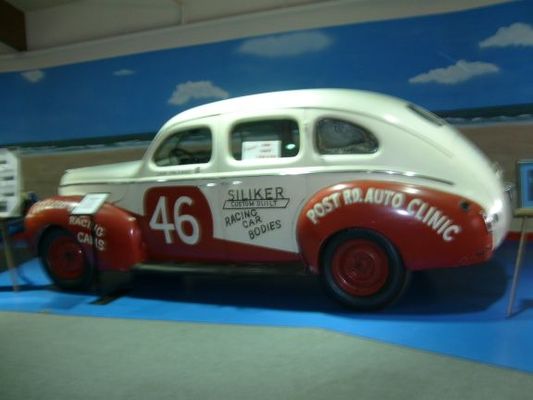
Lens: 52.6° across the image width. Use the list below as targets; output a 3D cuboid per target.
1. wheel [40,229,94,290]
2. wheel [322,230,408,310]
[{"bbox_3d":[-1.885,0.551,5.190,0.660,0.660,0.180,-2,0,19],"label":"wheel"},{"bbox_3d":[0.722,0.502,4.020,0.660,0.660,0.180,-2,0,24],"label":"wheel"}]

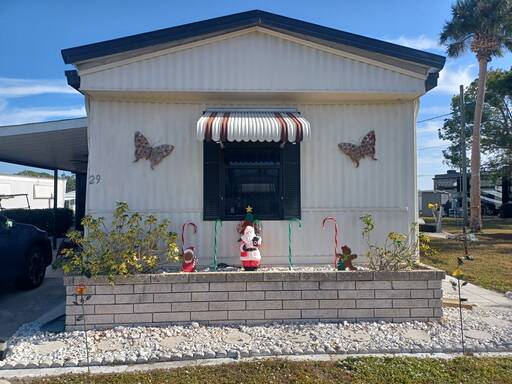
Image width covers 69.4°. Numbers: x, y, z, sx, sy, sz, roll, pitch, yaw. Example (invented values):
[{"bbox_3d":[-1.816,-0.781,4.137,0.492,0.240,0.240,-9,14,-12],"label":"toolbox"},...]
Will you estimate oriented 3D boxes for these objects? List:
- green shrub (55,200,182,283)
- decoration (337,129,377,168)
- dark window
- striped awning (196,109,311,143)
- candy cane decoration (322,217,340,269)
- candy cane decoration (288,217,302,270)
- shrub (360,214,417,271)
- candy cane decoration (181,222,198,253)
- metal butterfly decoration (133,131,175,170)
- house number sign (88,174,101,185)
[{"bbox_3d":[-1.548,0.567,4.194,1.320,0.868,0.700,0,-3,-2],"label":"green shrub"},{"bbox_3d":[1.345,-0.539,4.760,0.485,0.380,0.050,-21,-2,-3],"label":"decoration"},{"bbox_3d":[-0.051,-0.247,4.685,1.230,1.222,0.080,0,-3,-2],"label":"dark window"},{"bbox_3d":[-0.034,-0.807,4.389,1.220,0.584,0.720,0,-3,-2],"label":"striped awning"},{"bbox_3d":[0.898,0.605,4.411,0.199,0.622,0.035,0,-3,-2],"label":"candy cane decoration"},{"bbox_3d":[0.463,0.615,4.333,0.153,0.605,0.035,0,-3,-2],"label":"candy cane decoration"},{"bbox_3d":[1.601,0.615,4.459,0.667,0.659,0.480,0,-3,-2],"label":"shrub"},{"bbox_3d":[-0.778,0.634,4.342,0.181,0.536,0.035,0,-3,-2],"label":"candy cane decoration"},{"bbox_3d":[-1.330,-0.504,4.649,0.510,0.390,0.050,21,-4,-1],"label":"metal butterfly decoration"},{"bbox_3d":[-2.015,-0.153,4.620,0.141,0.119,0.020,0,-3,-2],"label":"house number sign"}]

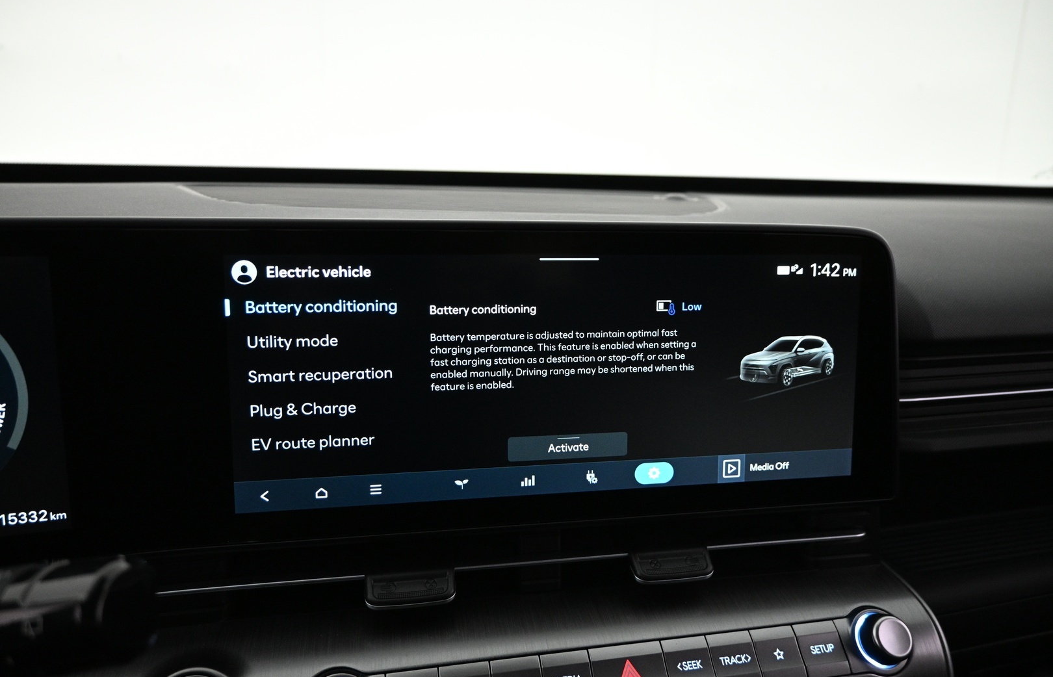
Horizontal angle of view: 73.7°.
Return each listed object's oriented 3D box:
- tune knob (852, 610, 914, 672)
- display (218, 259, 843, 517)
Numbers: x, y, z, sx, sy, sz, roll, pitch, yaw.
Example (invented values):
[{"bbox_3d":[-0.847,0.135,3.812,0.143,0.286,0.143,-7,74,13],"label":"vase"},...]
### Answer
[{"bbox_3d":[0.166,0.138,0.323,0.025,0.025,0.013,-1,-27,-11],"label":"tune knob"},{"bbox_3d":[0.019,0.017,0.326,0.293,0.110,0.012,-1,6,-11],"label":"display"}]

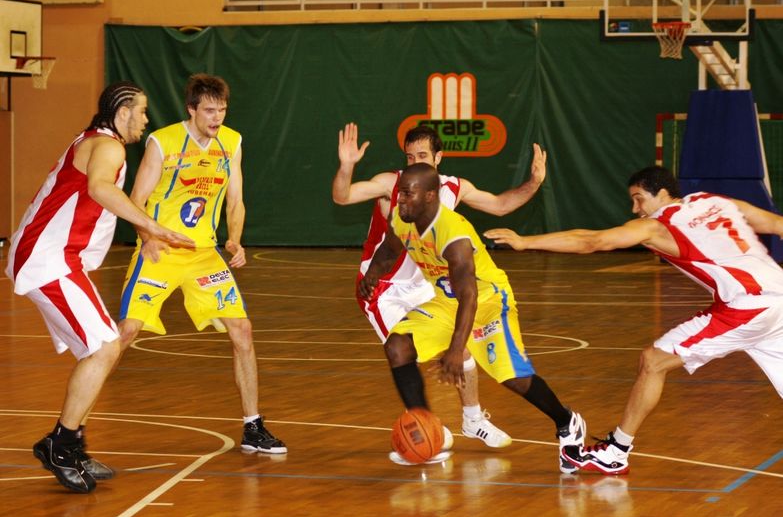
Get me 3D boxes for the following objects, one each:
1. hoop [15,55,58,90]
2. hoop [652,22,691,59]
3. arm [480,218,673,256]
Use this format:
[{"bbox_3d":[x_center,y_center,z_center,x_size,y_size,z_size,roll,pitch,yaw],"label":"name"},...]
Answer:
[{"bbox_3d":[-5.928,-3.089,48.800,0.660,0.560,0.480,1,2,17],"label":"hoop"},{"bbox_3d":[3.324,-2.585,34.750,0.470,0.450,0.490,1,2,17],"label":"hoop"},{"bbox_3d":[0.878,-0.102,13.620,0.880,0.170,0.140,0,2,0],"label":"arm"}]

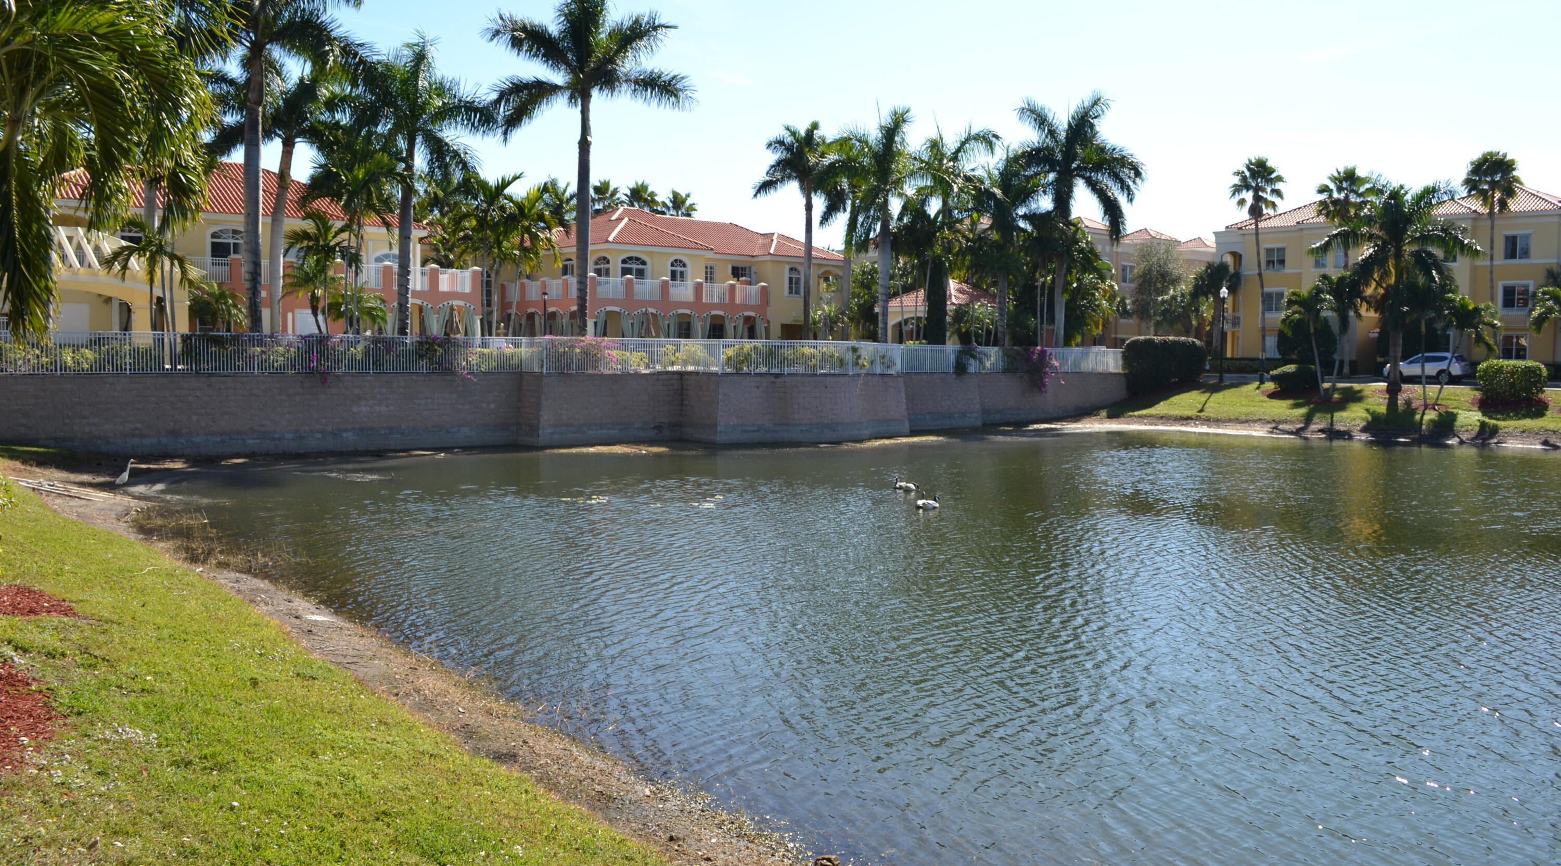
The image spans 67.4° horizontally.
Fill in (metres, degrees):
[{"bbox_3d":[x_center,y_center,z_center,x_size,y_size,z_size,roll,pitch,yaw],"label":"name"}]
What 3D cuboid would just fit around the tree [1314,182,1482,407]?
[{"bbox_3d":[30.280,-7.071,57.500,7.200,10.427,7.200,0,3,0],"label":"tree"}]

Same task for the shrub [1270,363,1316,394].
[{"bbox_3d":[27.412,-2.921,62.500,2.500,1.520,2.100,3,4,40],"label":"shrub"}]

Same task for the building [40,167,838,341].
[{"bbox_3d":[-16.415,-8.184,62.525,41.000,9.800,16.500,-2,4,-36],"label":"building"}]

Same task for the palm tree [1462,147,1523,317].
[{"bbox_3d":[43.314,-10.283,71.500,3.700,13.700,3.700,3,4,31],"label":"palm tree"}]

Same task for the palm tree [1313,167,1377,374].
[{"bbox_3d":[36.058,-10.318,75.000,4.000,13.300,4.000,2,4,25],"label":"palm tree"}]

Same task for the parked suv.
[{"bbox_3d":[37.616,-3.756,68.000,1.840,1.710,4.630,-3,5,-42],"label":"parked suv"}]

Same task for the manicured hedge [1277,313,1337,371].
[{"bbox_3d":[32.853,-5.513,73.000,3.400,3.870,3.200,2,4,24],"label":"manicured hedge"}]

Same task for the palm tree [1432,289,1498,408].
[{"bbox_3d":[32.465,-3.991,55.500,3.000,5.600,3.000,3,4,30],"label":"palm tree"}]

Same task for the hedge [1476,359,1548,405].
[{"bbox_3d":[33.156,-2.348,53.000,2.700,1.850,2.200,2,4,32],"label":"hedge"}]

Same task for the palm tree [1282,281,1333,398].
[{"bbox_3d":[26.809,-4.689,59.500,2.500,5.970,2.500,2,4,24],"label":"palm tree"}]

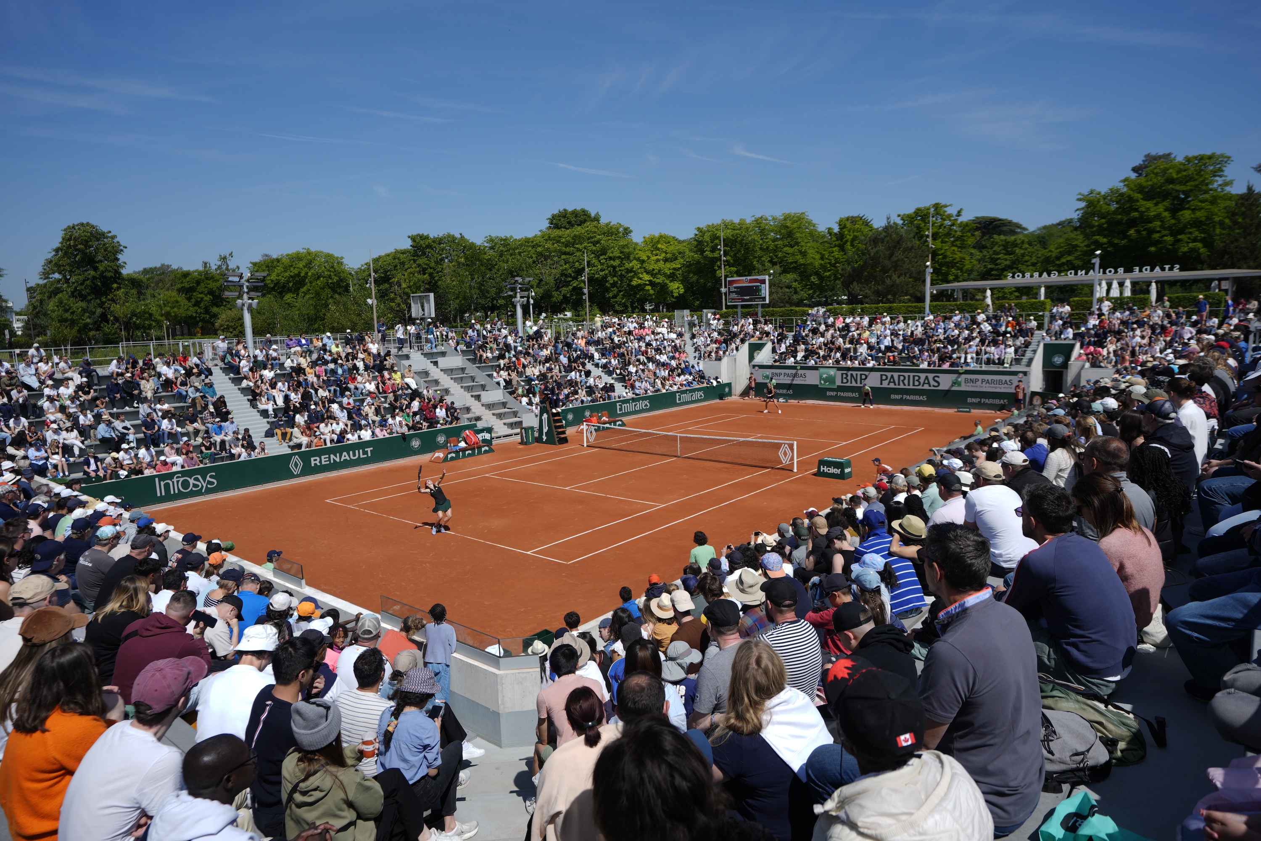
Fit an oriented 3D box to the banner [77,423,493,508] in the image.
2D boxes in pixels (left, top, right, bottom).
[{"bbox_3d":[-11.951,1.508,28.292,0.200,1.060,15.800,5,10,40],"label":"banner"}]

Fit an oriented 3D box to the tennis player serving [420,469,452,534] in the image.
[{"bbox_3d":[-5.147,2.122,19.569,0.800,1.830,0.650,-5,9,-25],"label":"tennis player serving"}]

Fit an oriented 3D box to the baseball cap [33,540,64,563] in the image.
[{"bbox_3d":[-4.670,1.083,5.900,0.180,0.150,0.270,1,25,22],"label":"baseball cap"}]

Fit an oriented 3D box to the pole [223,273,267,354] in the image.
[{"bbox_3d":[-16.802,-4.527,32.595,0.850,4.050,1.950,5,10,40],"label":"pole"}]

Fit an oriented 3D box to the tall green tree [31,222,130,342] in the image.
[{"bbox_3d":[-59.479,-14.544,79.252,9.000,13.910,9.000,-7,10,-36],"label":"tall green tree"}]

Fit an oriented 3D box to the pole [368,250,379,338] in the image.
[{"bbox_3d":[-13.889,-6.366,40.083,0.500,5.450,0.400,-4,8,-18],"label":"pole"}]

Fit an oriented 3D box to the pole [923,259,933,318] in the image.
[{"bbox_3d":[18.351,-7.573,45.529,0.450,4.410,0.450,5,10,40],"label":"pole"}]

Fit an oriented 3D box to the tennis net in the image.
[{"bbox_3d":[1.927,0.954,29.345,10.250,1.070,0.120,5,10,40],"label":"tennis net"}]

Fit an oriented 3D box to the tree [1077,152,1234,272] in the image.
[{"bbox_3d":[47.759,-16.997,67.147,12.300,15.460,12.300,4,9,35],"label":"tree"}]

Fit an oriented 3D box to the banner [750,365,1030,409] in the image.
[{"bbox_3d":[14.605,-2.045,44.351,16.750,2.200,0.120,5,10,40],"label":"banner"}]

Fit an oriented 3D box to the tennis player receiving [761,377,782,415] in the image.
[{"bbox_3d":[8.090,-1.281,41.962,0.850,1.720,0.600,2,9,27],"label":"tennis player receiving"}]

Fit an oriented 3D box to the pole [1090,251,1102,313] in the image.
[{"bbox_3d":[25.161,-6.960,39.860,0.500,4.310,0.450,5,10,40],"label":"pole"}]

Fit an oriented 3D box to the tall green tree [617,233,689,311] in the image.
[{"bbox_3d":[2.822,-16.577,88.528,8.600,11.860,8.000,-1,8,2],"label":"tall green tree"}]

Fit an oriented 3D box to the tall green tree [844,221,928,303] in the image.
[{"bbox_3d":[25.209,-14.365,72.500,8.000,10.430,7.600,1,8,19],"label":"tall green tree"}]

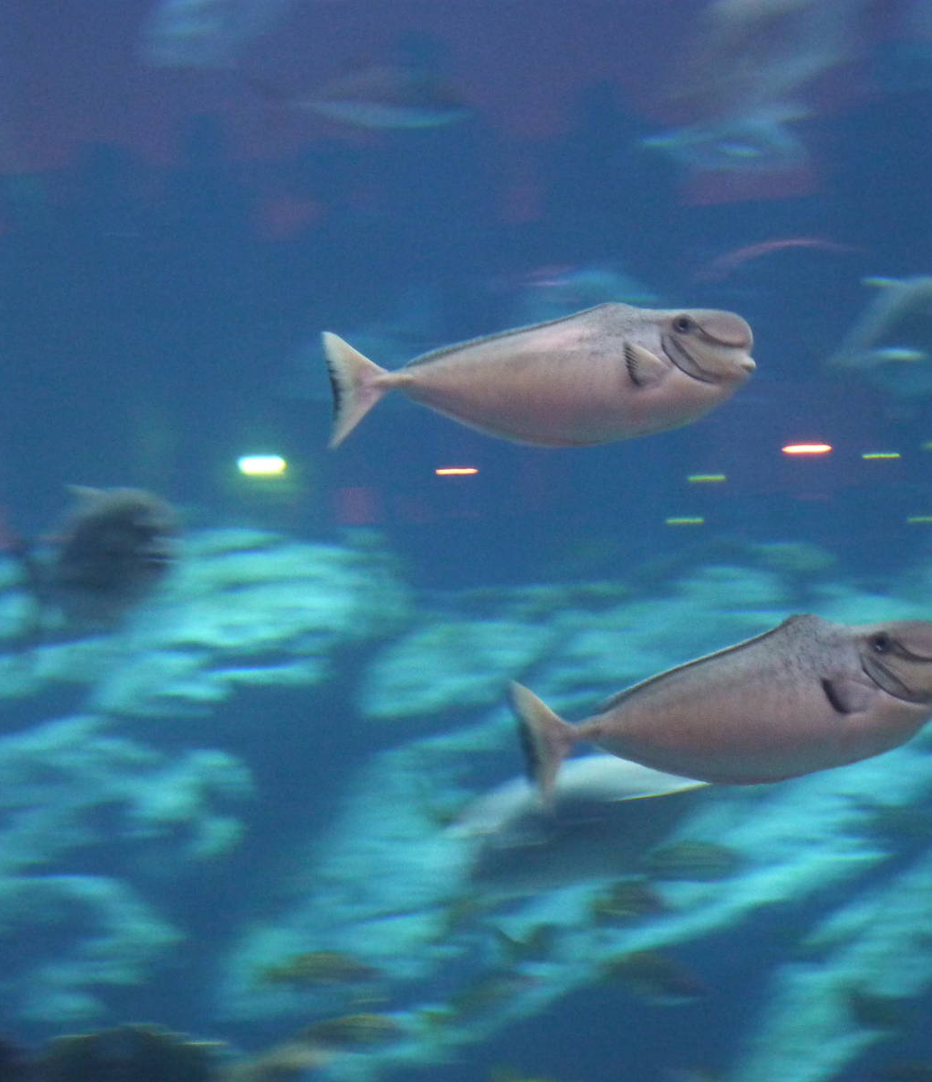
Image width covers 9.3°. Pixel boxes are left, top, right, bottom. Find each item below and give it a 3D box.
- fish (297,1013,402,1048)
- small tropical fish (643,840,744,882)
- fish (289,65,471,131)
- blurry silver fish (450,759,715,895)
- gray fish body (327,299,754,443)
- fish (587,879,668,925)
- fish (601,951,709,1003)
[{"bbox_3d":[-0.187,0.788,9.200,0.169,0.054,0.028,-3,0,0],"label":"fish"},{"bbox_3d":[0.365,0.515,9.200,0.167,0.065,0.034,0,0,0],"label":"small tropical fish"},{"bbox_3d":[-0.158,-0.776,10.000,0.336,0.107,0.055,2,0,0],"label":"fish"},{"bbox_3d":[0.157,0.387,7.800,0.360,0.146,0.076,-12,2,-10],"label":"blurry silver fish"},{"bbox_3d":[0.078,-0.175,6.000,0.451,0.147,0.085,-3,0,-3],"label":"gray fish body"},{"bbox_3d":[0.262,0.581,9.200,0.135,0.060,0.031,13,-4,-20],"label":"fish"},{"bbox_3d":[0.304,0.702,9.200,0.166,0.058,0.030,14,-2,-10],"label":"fish"}]

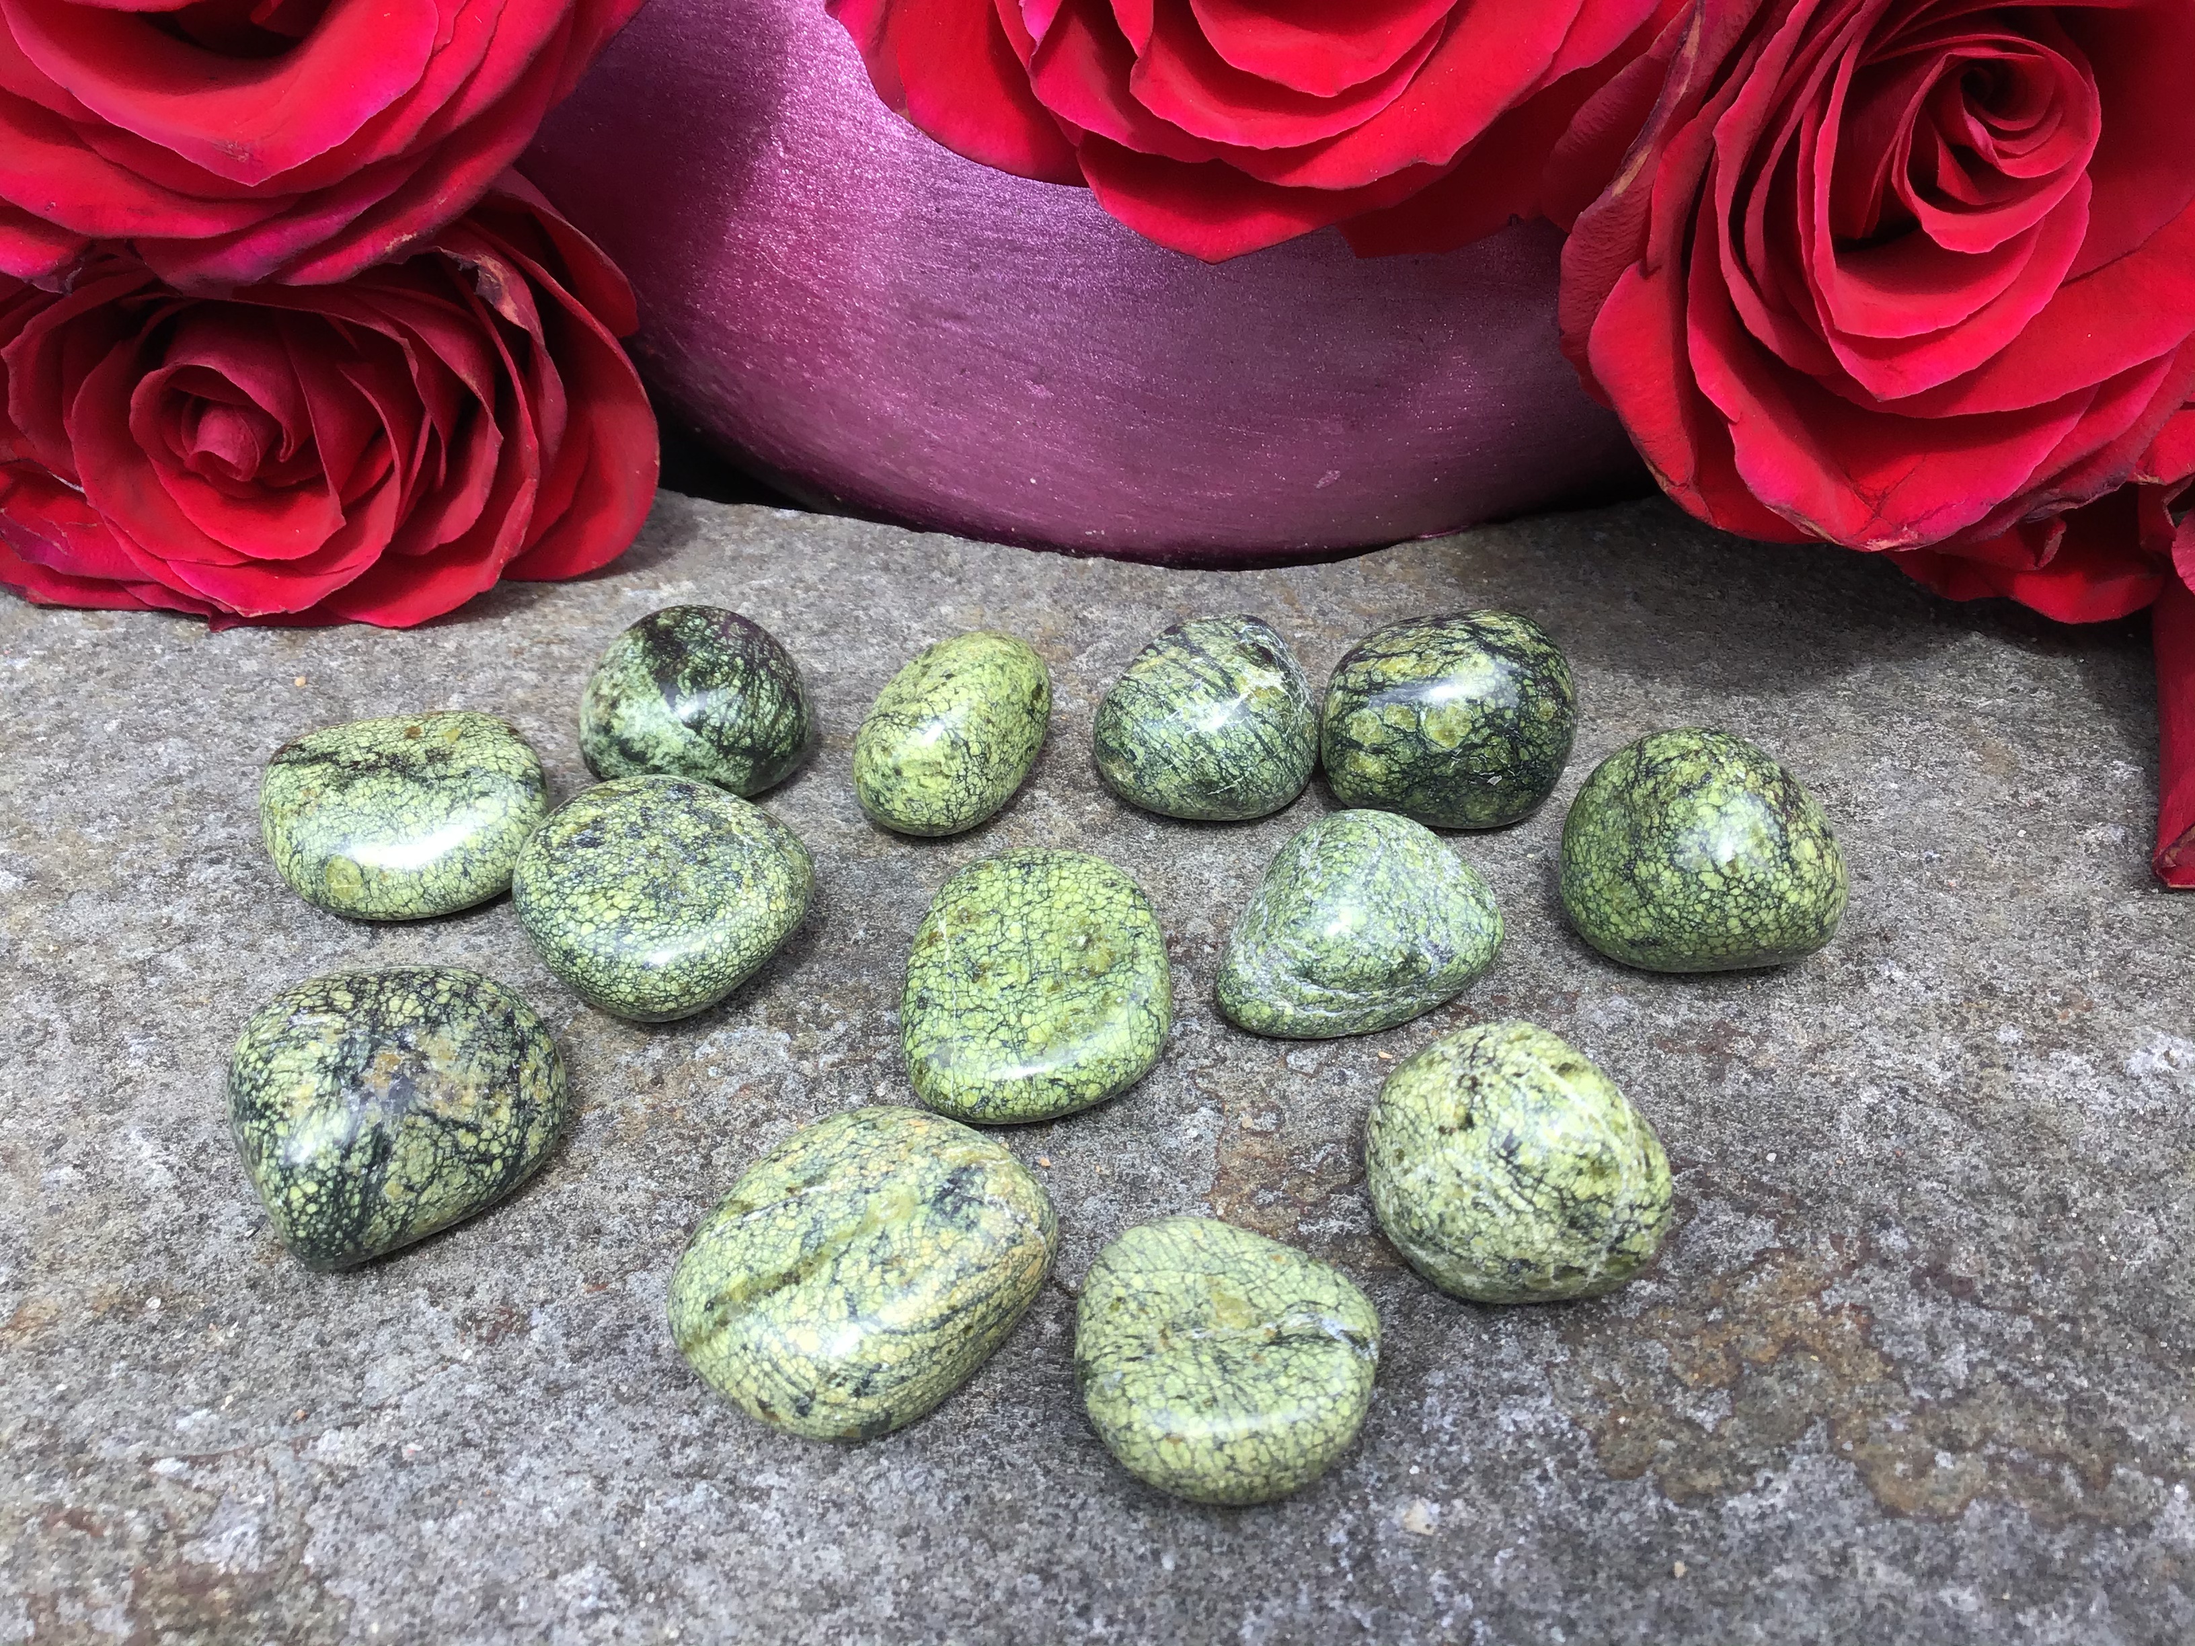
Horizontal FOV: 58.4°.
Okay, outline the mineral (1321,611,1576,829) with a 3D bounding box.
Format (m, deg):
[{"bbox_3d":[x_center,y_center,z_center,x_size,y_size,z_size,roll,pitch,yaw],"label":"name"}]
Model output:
[{"bbox_3d":[0.038,-0.012,0.214,0.027,0.019,0.027,10,40,12],"label":"mineral"}]

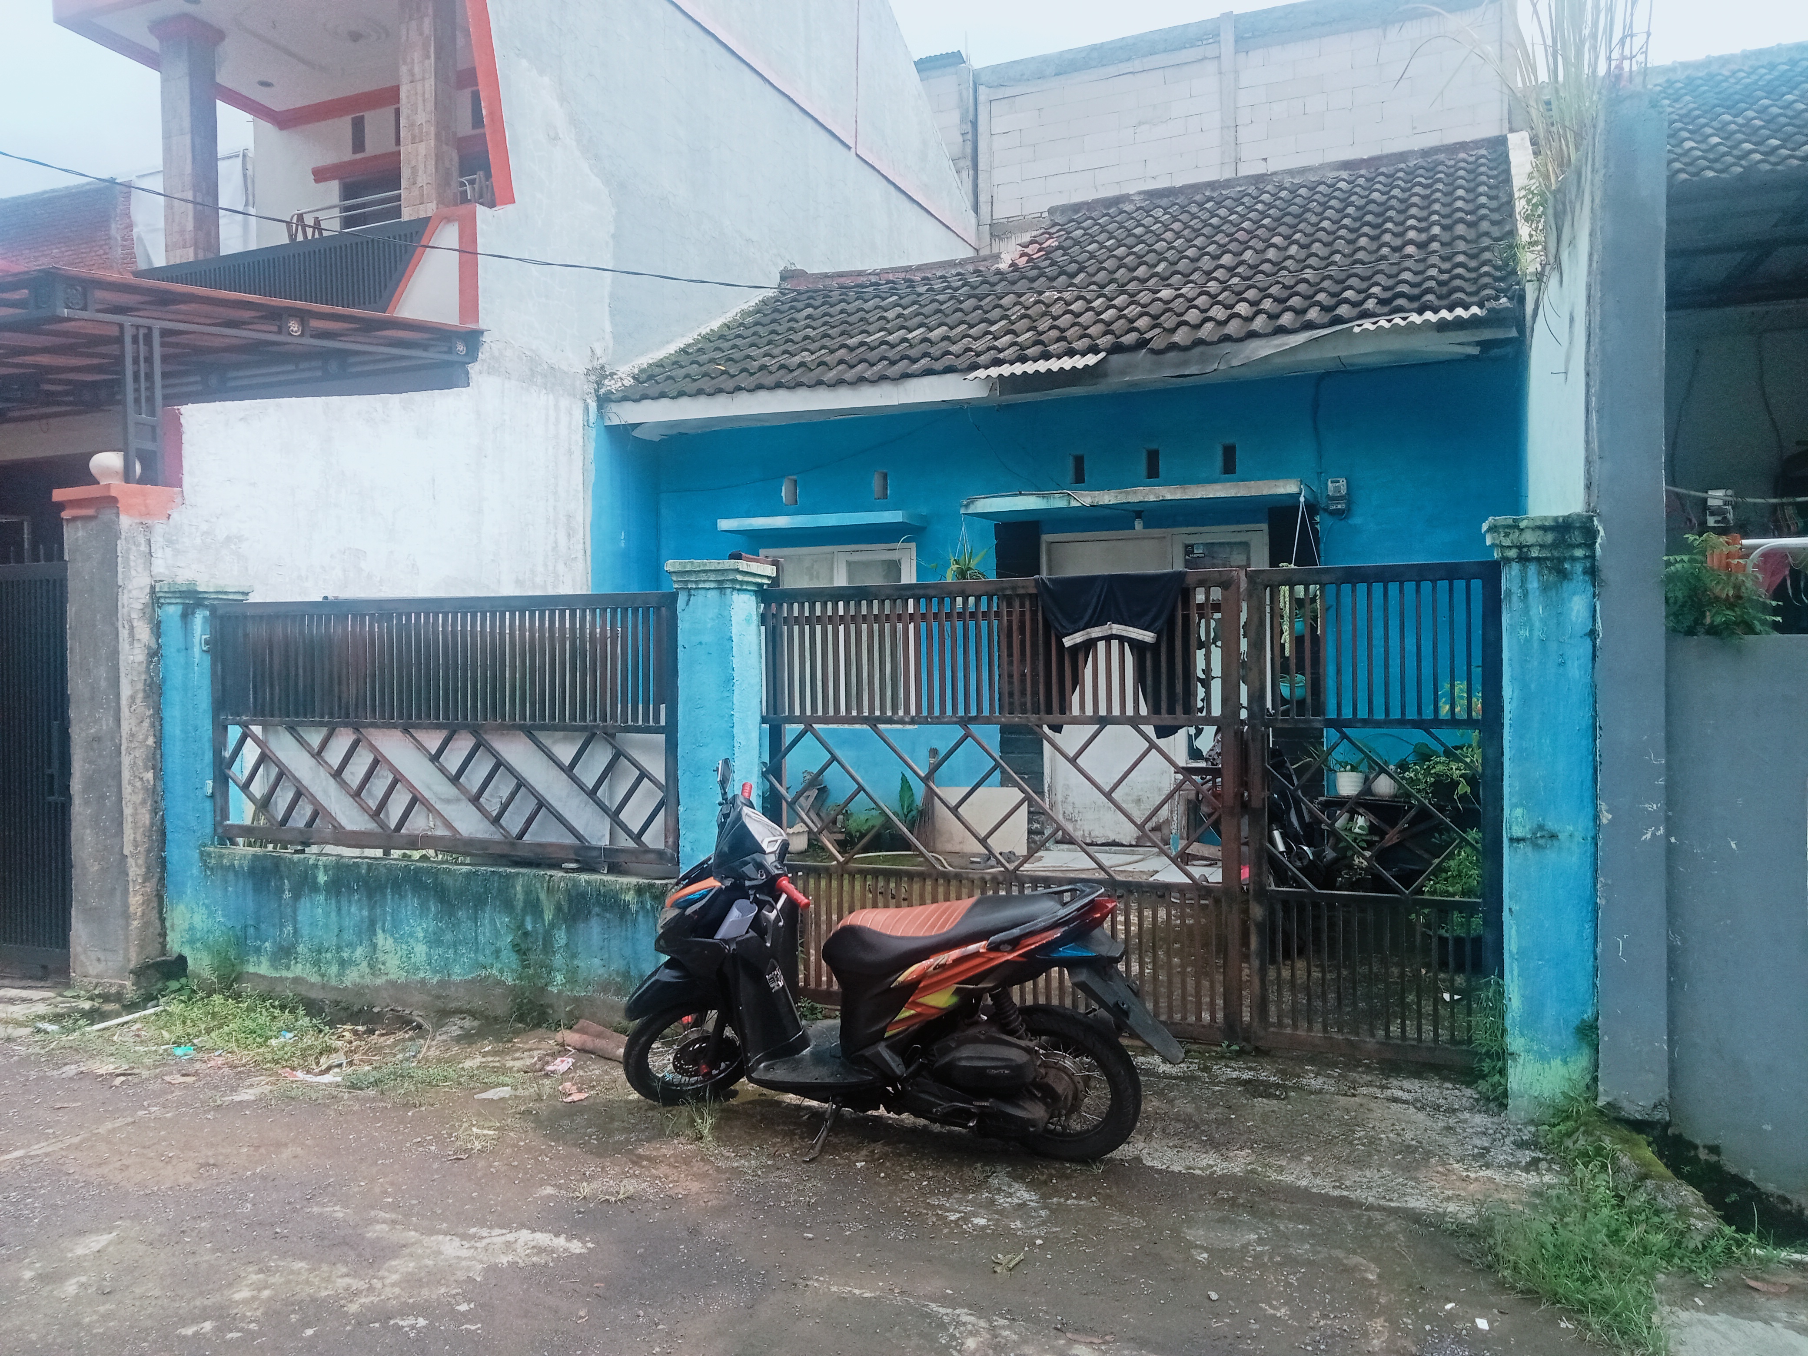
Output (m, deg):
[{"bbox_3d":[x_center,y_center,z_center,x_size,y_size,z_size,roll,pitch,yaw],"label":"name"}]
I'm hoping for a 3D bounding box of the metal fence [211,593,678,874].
[{"bbox_3d":[-2.154,0.226,6.669,2.740,1.180,0.050,0,1,24],"label":"metal fence"}]

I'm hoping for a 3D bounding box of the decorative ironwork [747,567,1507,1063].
[{"bbox_3d":[0.731,0.480,5.536,2.870,1.730,0.060,0,1,24],"label":"decorative ironwork"}]

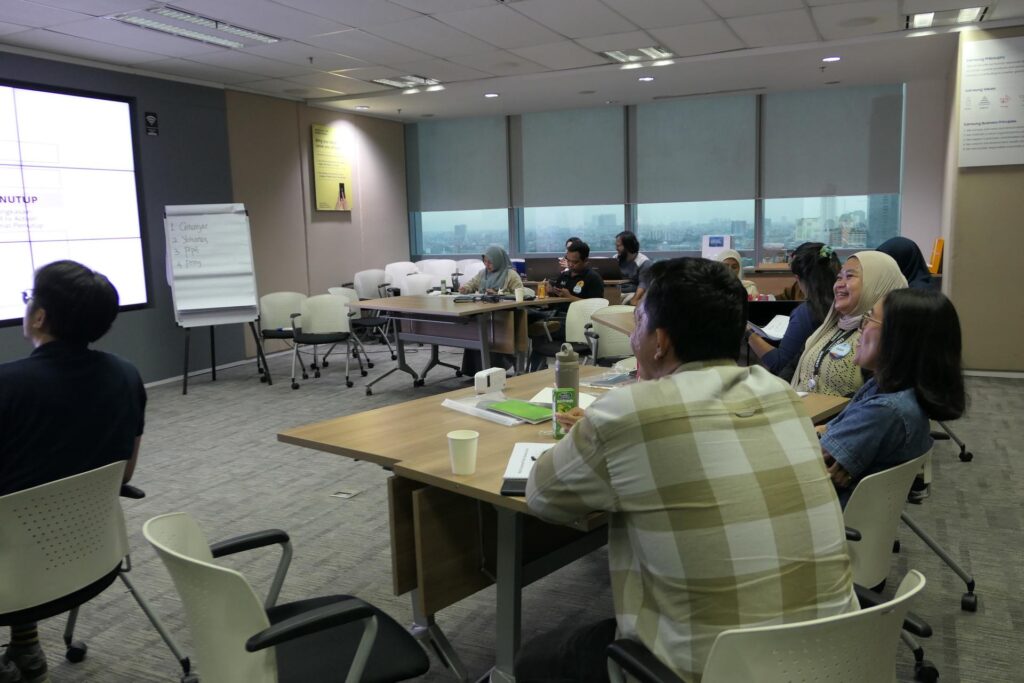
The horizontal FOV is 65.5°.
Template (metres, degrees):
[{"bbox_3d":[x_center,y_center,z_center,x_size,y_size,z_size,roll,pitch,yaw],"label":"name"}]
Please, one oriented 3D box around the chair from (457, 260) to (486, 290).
[{"bbox_3d":[-0.488,-0.549,10.175,0.570,0.870,0.580,1,9,20],"label":"chair"}]

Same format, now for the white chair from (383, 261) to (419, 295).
[{"bbox_3d":[-1.371,-0.467,9.681,0.620,0.890,0.600,3,10,28],"label":"white chair"}]

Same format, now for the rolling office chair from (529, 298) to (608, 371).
[{"bbox_3d":[0.428,0.098,5.828,0.580,0.790,0.580,-10,11,-43],"label":"rolling office chair"}]

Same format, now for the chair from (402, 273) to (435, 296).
[{"bbox_3d":[-1.113,-0.320,8.987,0.570,0.800,0.560,2,9,20],"label":"chair"}]

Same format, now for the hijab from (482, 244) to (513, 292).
[{"bbox_3d":[-0.142,-0.682,7.550,0.310,0.450,0.300,-9,11,-39],"label":"hijab"}]

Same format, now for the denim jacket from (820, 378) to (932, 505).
[{"bbox_3d":[0.941,0.317,2.113,0.320,0.500,0.450,4,10,36],"label":"denim jacket"}]

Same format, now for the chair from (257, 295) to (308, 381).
[{"bbox_3d":[-2.147,-0.065,7.581,0.570,0.785,0.560,-5,9,-19],"label":"chair"}]

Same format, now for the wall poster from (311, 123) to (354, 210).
[{"bbox_3d":[-2.153,-2.065,9.549,0.035,0.977,0.651,3,10,26],"label":"wall poster"}]

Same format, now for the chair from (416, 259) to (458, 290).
[{"bbox_3d":[-0.938,-0.512,9.831,0.630,0.910,0.600,1,9,13],"label":"chair"}]

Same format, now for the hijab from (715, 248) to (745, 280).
[{"bbox_3d":[1.857,-0.623,6.800,0.270,0.370,0.280,1,9,13],"label":"hijab"}]

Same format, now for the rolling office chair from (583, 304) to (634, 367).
[{"bbox_3d":[0.806,0.168,5.264,0.580,0.790,0.580,-6,9,-23],"label":"rolling office chair"}]

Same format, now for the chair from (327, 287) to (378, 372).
[{"bbox_3d":[-1.573,-0.164,8.112,0.560,0.785,0.570,2,9,20],"label":"chair"}]

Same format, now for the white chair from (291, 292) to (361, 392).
[{"bbox_3d":[-1.660,-0.015,7.175,0.570,0.785,0.560,-1,9,1],"label":"white chair"}]

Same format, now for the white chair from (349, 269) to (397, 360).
[{"bbox_3d":[-1.510,-0.280,8.744,0.580,0.820,0.580,2,9,23],"label":"white chair"}]

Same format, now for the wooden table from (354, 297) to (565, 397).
[{"bbox_3d":[-0.461,0.046,6.543,1.390,0.745,1.170,6,11,43],"label":"wooden table"}]

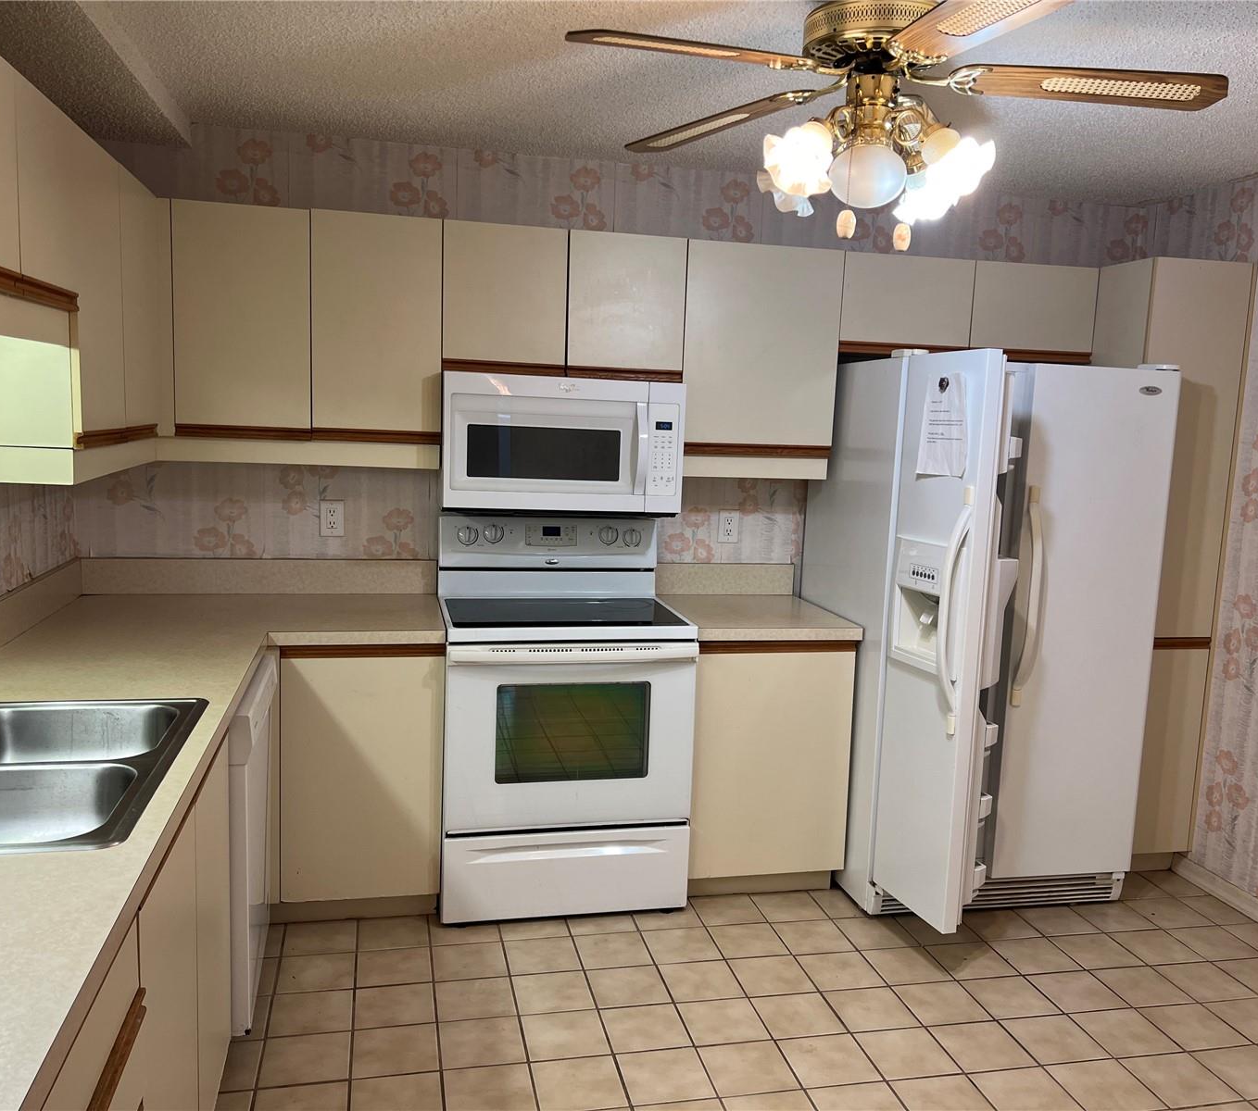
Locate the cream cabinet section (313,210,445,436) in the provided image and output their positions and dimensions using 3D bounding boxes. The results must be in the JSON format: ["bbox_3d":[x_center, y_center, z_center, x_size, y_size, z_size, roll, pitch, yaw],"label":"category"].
[{"bbox_3d":[-0.790,-0.704,3.501,0.387,0.663,0.313,1,7,-13],"label":"cream cabinet section"}]

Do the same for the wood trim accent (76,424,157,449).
[{"bbox_3d":[-1.280,-0.303,2.804,0.022,0.037,0.815,1,8,-12],"label":"wood trim accent"}]

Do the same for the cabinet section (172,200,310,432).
[{"bbox_3d":[-1.165,-0.707,3.416,0.383,0.663,0.313,1,7,-13],"label":"cabinet section"}]

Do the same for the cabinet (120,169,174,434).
[{"bbox_3d":[-1.465,-0.664,2.973,0.334,0.653,0.450,0,7,-12],"label":"cabinet"}]

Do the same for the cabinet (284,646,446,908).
[{"bbox_3d":[-0.839,0.594,3.527,0.455,0.760,0.600,1,8,-12],"label":"cabinet"}]

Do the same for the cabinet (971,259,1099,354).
[{"bbox_3d":[1.355,-0.861,3.964,0.465,0.309,0.324,0,7,-12],"label":"cabinet"}]

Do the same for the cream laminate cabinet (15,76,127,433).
[{"bbox_3d":[-1.337,-0.588,2.361,0.325,0.638,0.809,0,7,-12],"label":"cream laminate cabinet"}]

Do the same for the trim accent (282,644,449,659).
[{"bbox_3d":[-0.762,0.276,3.202,0.452,0.035,0.024,0,7,-12],"label":"trim accent"}]

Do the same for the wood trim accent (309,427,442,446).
[{"bbox_3d":[-0.772,-0.361,3.411,0.382,0.038,0.024,0,7,-12],"label":"wood trim accent"}]

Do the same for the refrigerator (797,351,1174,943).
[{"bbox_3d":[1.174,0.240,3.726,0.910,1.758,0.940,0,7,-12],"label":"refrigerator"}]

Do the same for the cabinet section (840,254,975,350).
[{"bbox_3d":[0.898,-0.863,3.860,0.477,0.309,0.313,1,7,-13],"label":"cabinet section"}]

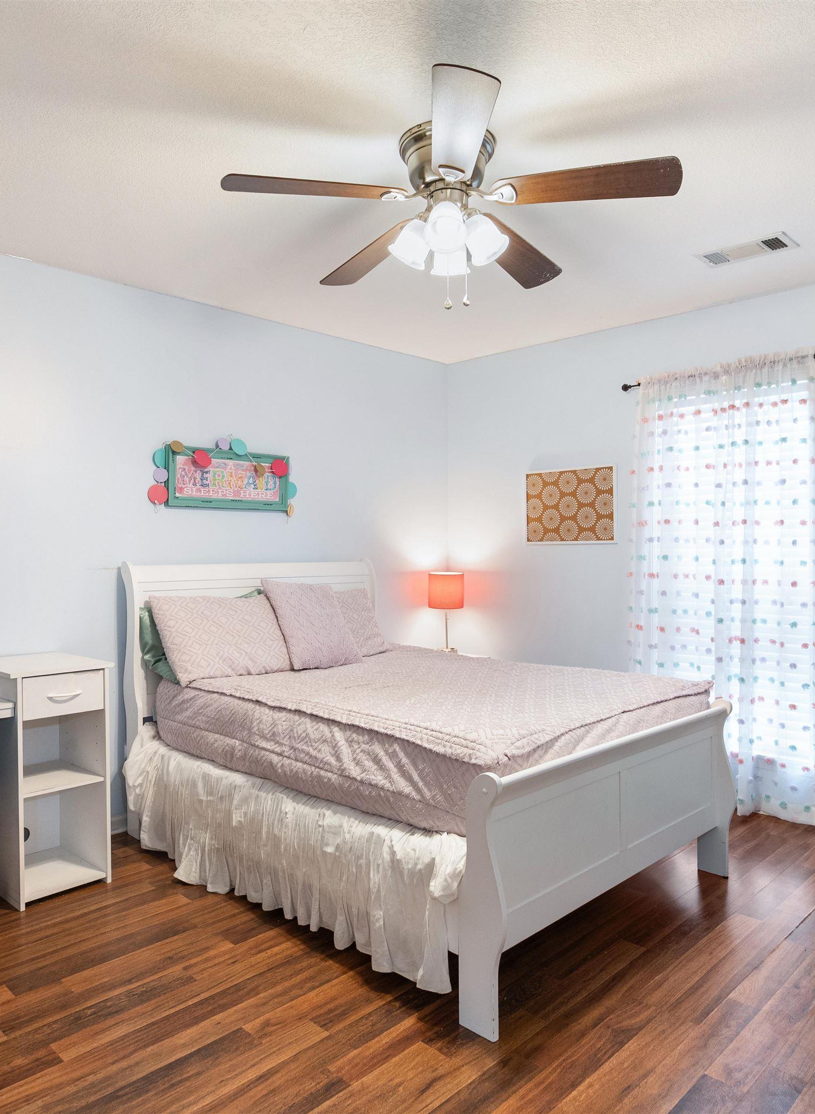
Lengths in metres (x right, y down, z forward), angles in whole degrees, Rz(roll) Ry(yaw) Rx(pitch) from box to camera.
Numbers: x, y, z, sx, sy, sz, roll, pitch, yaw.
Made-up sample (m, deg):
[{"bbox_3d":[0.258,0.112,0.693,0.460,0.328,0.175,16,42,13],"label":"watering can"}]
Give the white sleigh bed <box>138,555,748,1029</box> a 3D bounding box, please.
[{"bbox_3d":[-0.004,0.648,3.165,2.150,1.225,1.450,0,0,45],"label":"white sleigh bed"}]

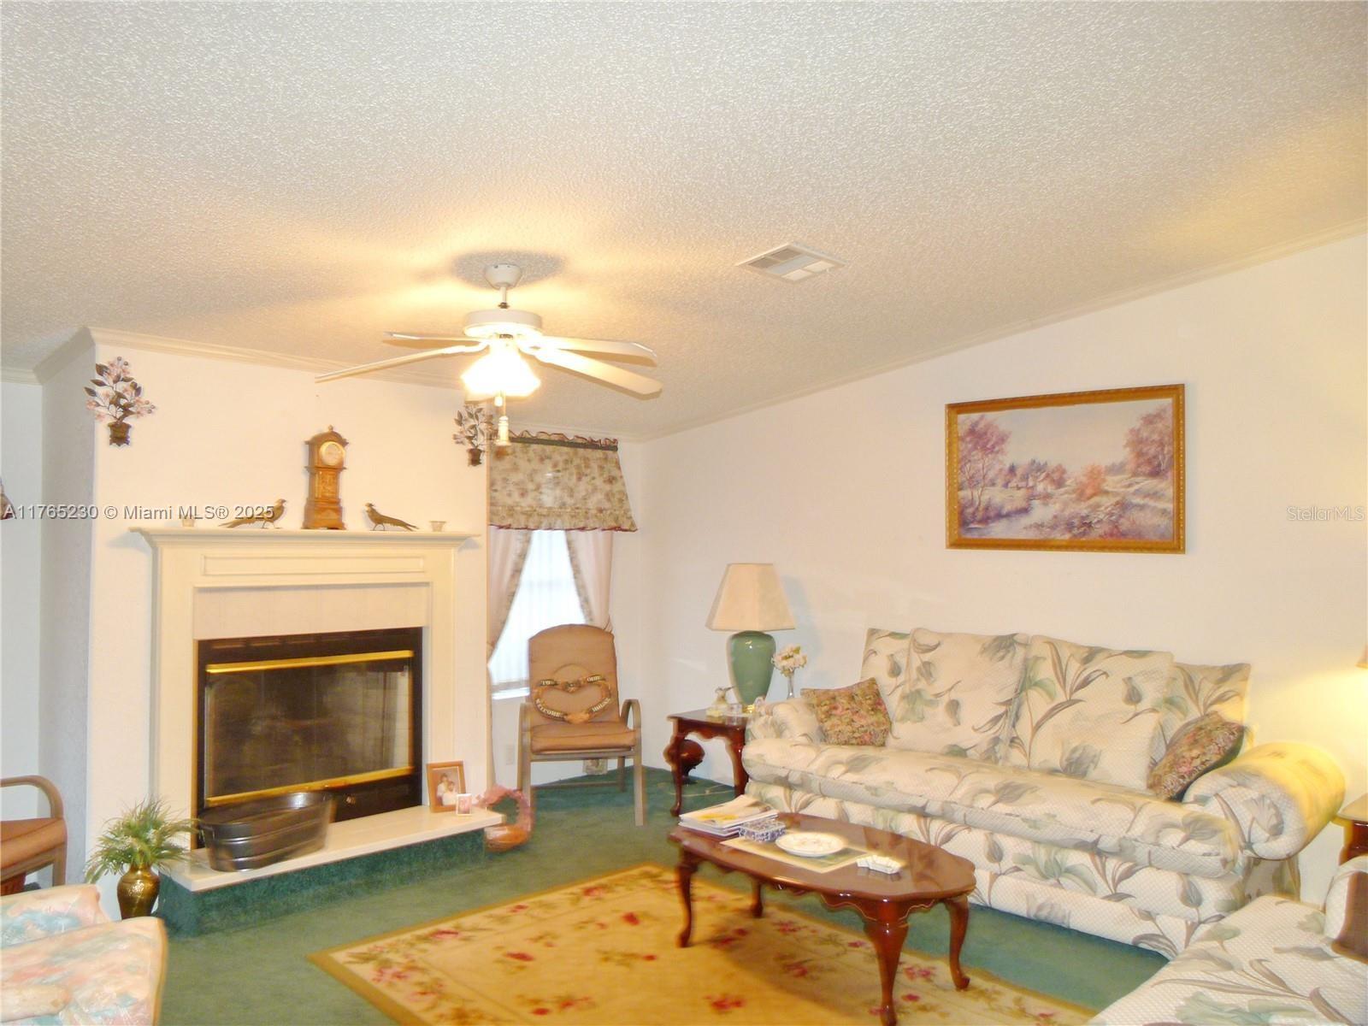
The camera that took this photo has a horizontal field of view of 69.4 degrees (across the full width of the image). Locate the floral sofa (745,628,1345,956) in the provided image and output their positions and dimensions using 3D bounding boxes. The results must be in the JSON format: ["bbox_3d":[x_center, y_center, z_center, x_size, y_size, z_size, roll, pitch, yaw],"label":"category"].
[{"bbox_3d":[1.332,1.063,4.276,2.417,1.026,0.835,-1,-2,41],"label":"floral sofa"}]

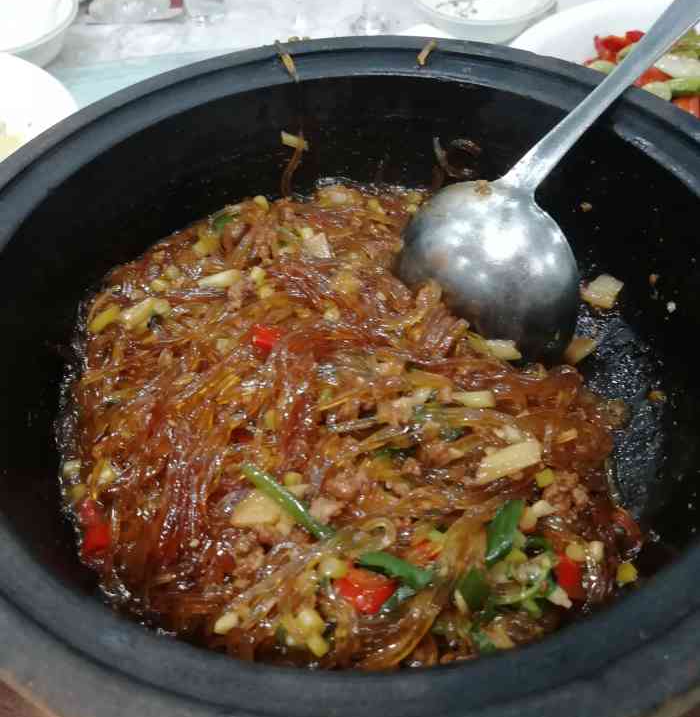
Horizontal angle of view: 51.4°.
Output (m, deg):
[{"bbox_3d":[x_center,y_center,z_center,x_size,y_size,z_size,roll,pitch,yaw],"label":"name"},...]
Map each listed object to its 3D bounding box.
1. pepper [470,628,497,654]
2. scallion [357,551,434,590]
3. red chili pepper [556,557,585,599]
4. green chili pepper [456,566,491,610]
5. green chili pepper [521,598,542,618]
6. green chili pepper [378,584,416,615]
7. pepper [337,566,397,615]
[{"bbox_3d":[0.039,0.084,0.214,0.005,0.006,0.008,-31,55,-23],"label":"pepper"},{"bbox_3d":[0.013,0.064,0.218,0.024,0.008,0.006,18,52,16],"label":"scallion"},{"bbox_3d":[0.066,0.067,0.220,0.008,0.008,0.014,-3,50,1],"label":"red chili pepper"},{"bbox_3d":[0.037,0.070,0.218,0.009,0.008,0.014,13,51,13],"label":"green chili pepper"},{"bbox_3d":[0.054,0.075,0.217,0.004,0.005,0.006,-21,52,-16],"label":"green chili pepper"},{"bbox_3d":[0.015,0.073,0.219,0.013,0.006,0.004,-28,54,-21],"label":"green chili pepper"},{"bbox_3d":[0.005,0.069,0.216,0.018,0.009,0.014,4,51,6],"label":"pepper"}]

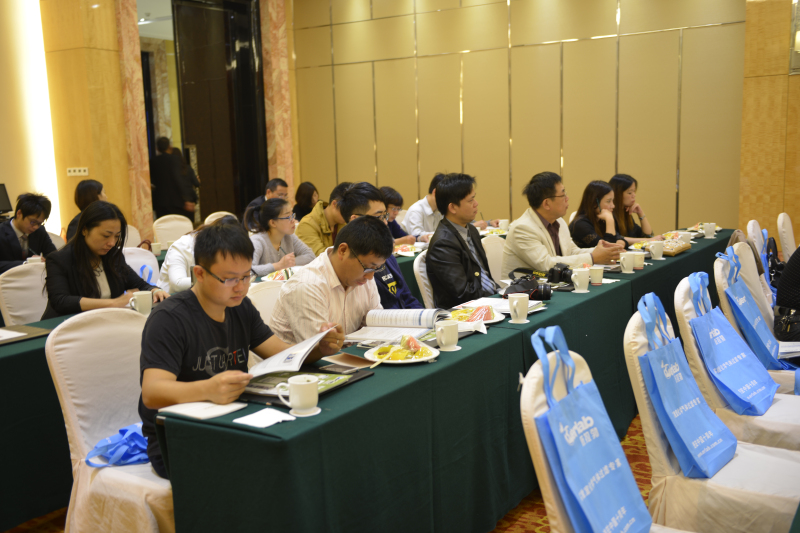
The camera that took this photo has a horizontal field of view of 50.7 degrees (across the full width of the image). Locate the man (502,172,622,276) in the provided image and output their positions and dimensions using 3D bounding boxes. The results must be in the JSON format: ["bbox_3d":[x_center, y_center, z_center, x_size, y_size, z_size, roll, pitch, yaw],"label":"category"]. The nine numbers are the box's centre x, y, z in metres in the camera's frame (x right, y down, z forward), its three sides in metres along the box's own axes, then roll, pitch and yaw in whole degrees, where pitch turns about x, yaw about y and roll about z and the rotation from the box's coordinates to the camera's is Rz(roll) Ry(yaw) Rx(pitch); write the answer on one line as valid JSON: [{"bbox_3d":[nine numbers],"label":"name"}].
[{"bbox_3d":[0.872,0.091,4.852,0.770,1.280,0.550,4,10,33],"label":"man"}]

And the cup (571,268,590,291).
[{"bbox_3d":[0.836,0.065,3.935,0.106,0.097,0.080,-7,10,-35],"label":"cup"}]

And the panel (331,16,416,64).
[{"bbox_3d":[-0.362,-3.090,11.554,1.361,0.554,0.060,3,9,32],"label":"panel"}]

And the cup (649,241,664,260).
[{"bbox_3d":[1.553,-0.094,5.101,0.088,0.101,0.116,6,11,42],"label":"cup"}]

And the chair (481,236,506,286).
[{"bbox_3d":[0.799,0.268,5.402,0.540,0.930,0.440,3,9,32],"label":"chair"}]

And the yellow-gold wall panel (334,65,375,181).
[{"bbox_3d":[-0.542,-1.307,10.603,0.623,2.456,0.060,4,10,33],"label":"yellow-gold wall panel"}]

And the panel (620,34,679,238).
[{"bbox_3d":[2.881,-1.330,9.784,0.718,2.687,0.060,3,9,32],"label":"panel"}]

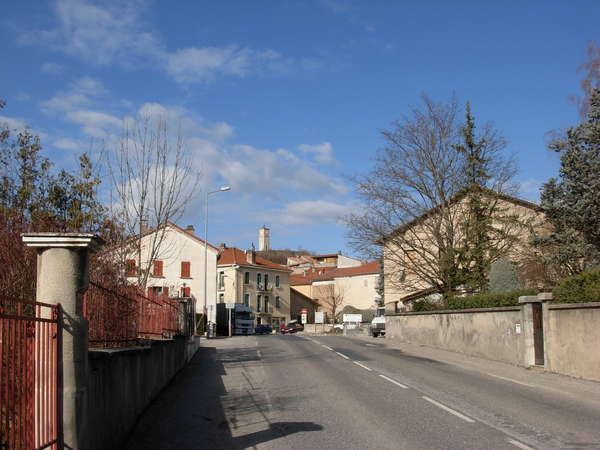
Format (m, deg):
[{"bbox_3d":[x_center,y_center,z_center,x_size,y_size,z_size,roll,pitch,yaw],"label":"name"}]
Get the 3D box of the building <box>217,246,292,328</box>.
[{"bbox_3d":[-9.425,9.695,97.737,12.000,12.496,12.400,-7,-11,37],"label":"building"}]

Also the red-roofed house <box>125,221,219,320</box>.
[{"bbox_3d":[-15.918,6.182,75.040,10.200,11.689,11.000,4,-10,-22],"label":"red-roofed house"}]

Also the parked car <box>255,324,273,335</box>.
[{"bbox_3d":[-4.764,13.623,85.927,1.750,1.273,4.100,-3,-9,20],"label":"parked car"}]

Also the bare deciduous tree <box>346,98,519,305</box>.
[{"bbox_3d":[6.714,-0.728,33.510,8.200,12.344,7.600,-1,-9,6],"label":"bare deciduous tree"}]

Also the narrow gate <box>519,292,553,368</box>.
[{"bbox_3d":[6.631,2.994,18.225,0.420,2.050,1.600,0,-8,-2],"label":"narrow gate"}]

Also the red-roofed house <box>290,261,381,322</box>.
[{"bbox_3d":[7.876,12.052,106.007,15.000,10.781,9.000,-7,-11,36],"label":"red-roofed house"}]

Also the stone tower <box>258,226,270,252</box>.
[{"bbox_3d":[-22.750,9.272,422.120,5.100,16.750,5.100,6,-9,-41],"label":"stone tower"}]

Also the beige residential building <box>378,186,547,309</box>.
[{"bbox_3d":[14.963,3.253,50.771,14.000,10.385,11.000,-5,-10,27],"label":"beige residential building"}]

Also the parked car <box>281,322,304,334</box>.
[{"bbox_3d":[-0.810,11.633,74.092,1.700,1.318,4.100,-4,-10,25],"label":"parked car"}]

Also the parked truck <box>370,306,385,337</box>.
[{"bbox_3d":[6.012,7.006,47.487,1.850,2.051,4.500,-1,-9,6],"label":"parked truck"}]

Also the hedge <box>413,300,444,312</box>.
[{"bbox_3d":[5.700,3.890,29.553,1.000,1.000,3.600,1,-9,-7],"label":"hedge"}]

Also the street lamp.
[{"bbox_3d":[-5.326,2.223,42.160,1.700,9.442,0.300,-1,-9,6],"label":"street lamp"}]

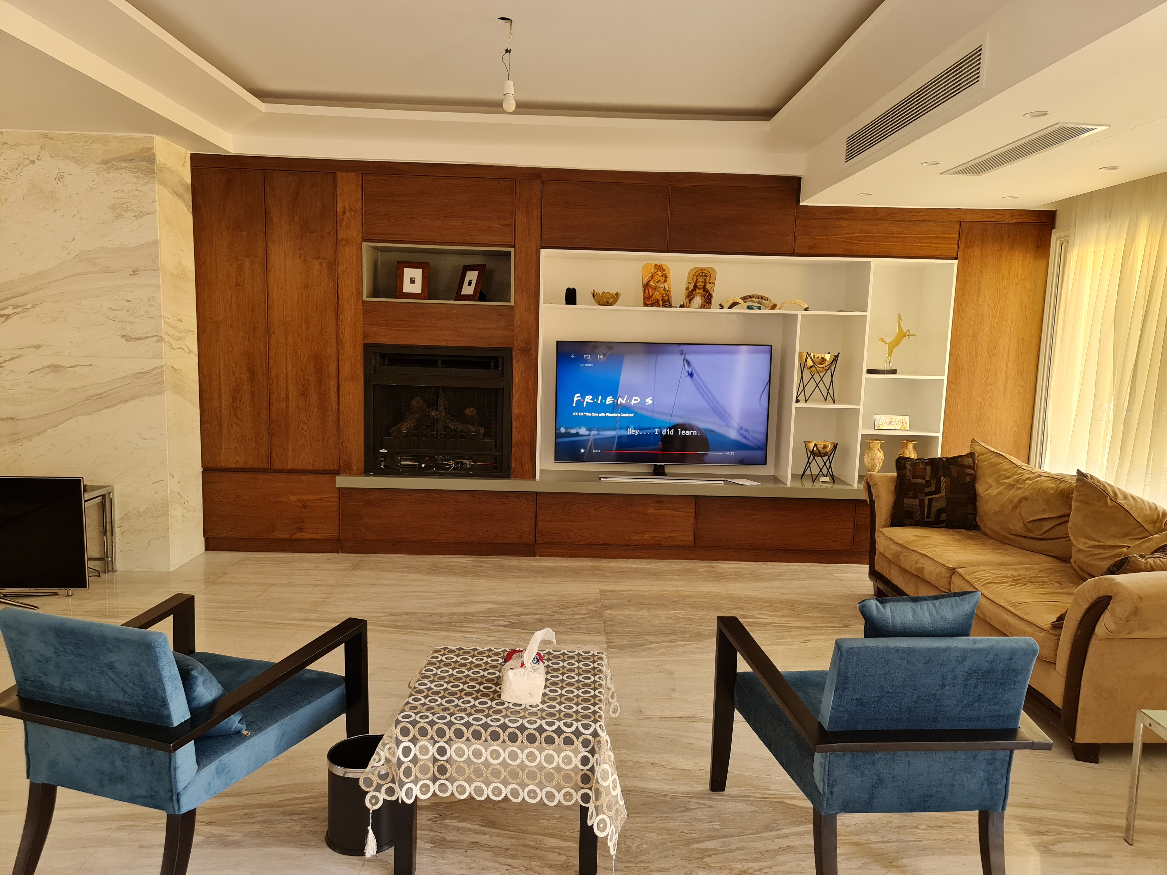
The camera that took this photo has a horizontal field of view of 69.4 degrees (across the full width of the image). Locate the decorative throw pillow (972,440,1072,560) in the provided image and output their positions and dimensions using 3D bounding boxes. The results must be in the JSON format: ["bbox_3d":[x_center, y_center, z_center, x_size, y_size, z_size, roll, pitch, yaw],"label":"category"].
[{"bbox_3d":[2.345,0.318,4.383,0.220,0.510,0.820,12,5,-11],"label":"decorative throw pillow"}]

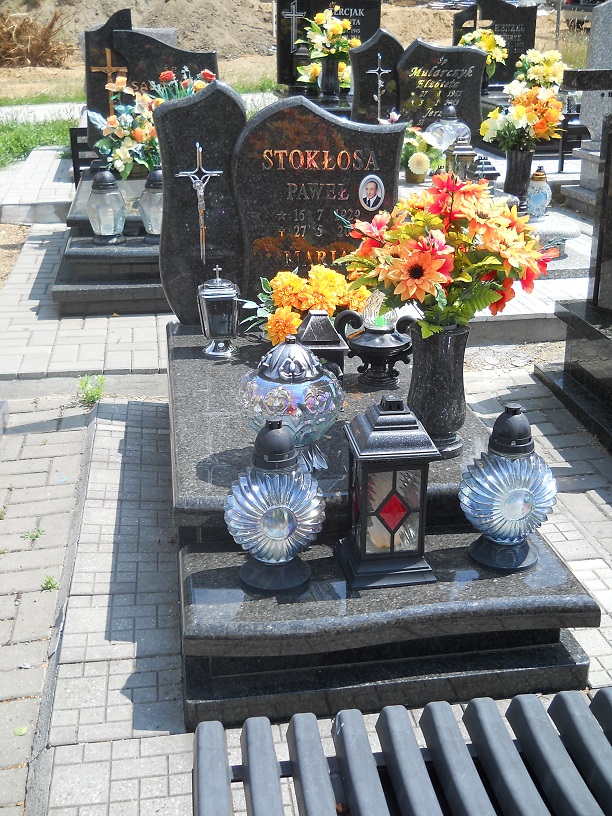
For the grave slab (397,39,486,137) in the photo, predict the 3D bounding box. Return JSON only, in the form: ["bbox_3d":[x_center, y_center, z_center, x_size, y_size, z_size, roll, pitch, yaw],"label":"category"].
[{"bbox_3d":[1.051,-2.401,7.545,0.730,0.889,0.090,-3,21,-8],"label":"grave slab"}]

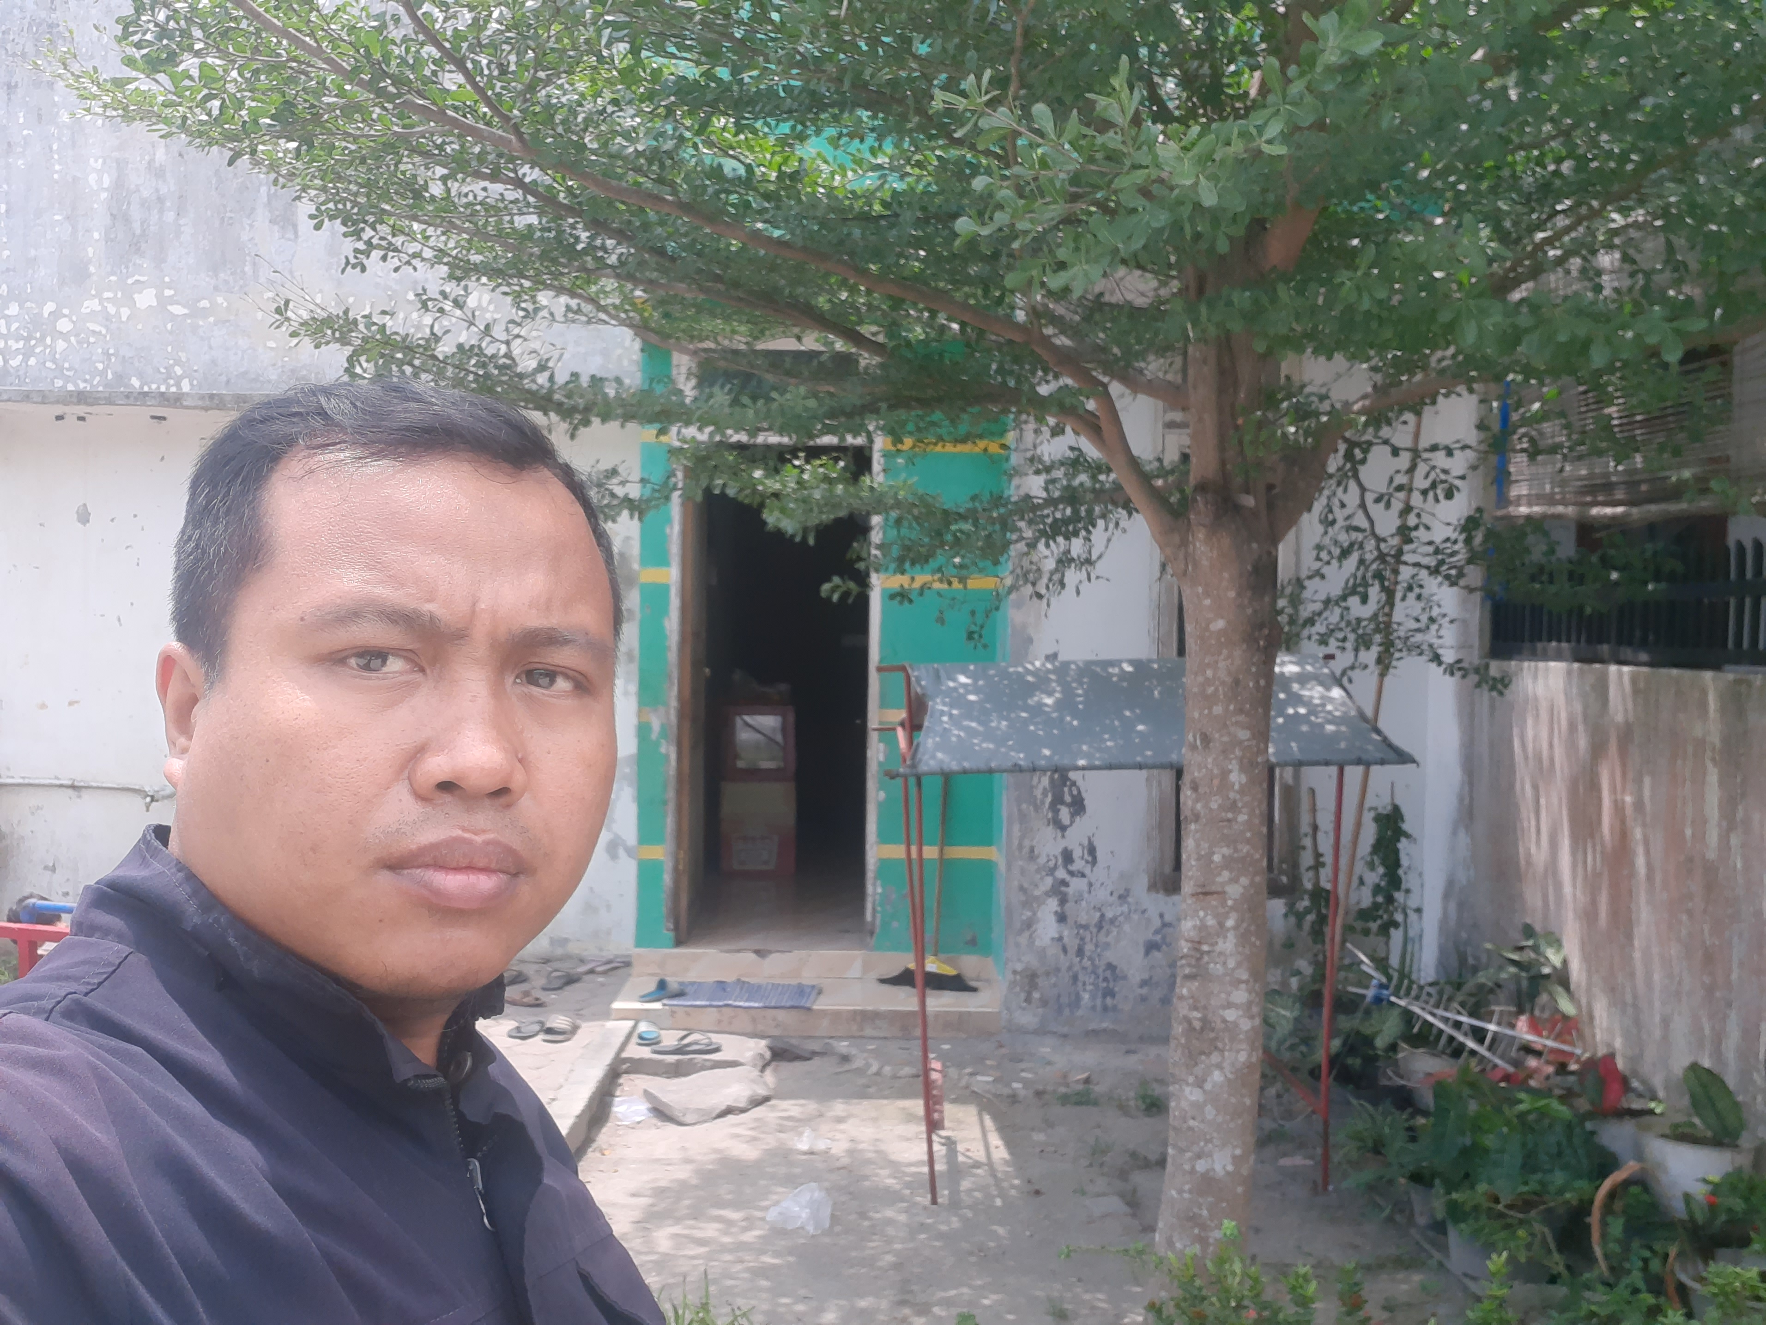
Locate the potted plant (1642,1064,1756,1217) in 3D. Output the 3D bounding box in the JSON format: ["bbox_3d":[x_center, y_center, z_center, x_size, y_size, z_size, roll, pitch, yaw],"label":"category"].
[{"bbox_3d":[2.275,1.338,3.601,0.285,0.436,0.280,1,3,-3],"label":"potted plant"}]

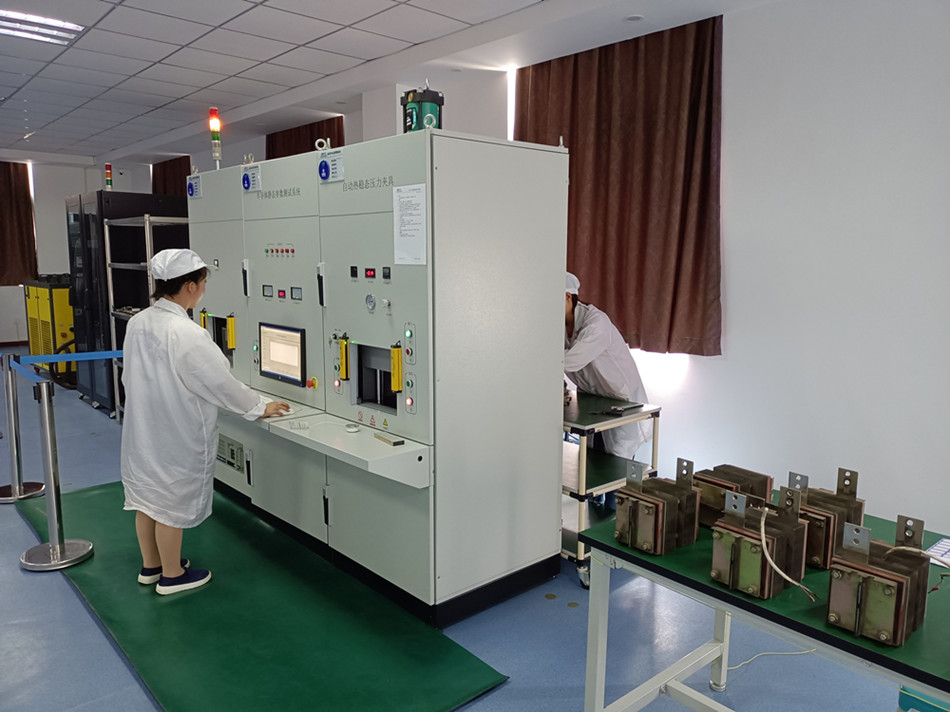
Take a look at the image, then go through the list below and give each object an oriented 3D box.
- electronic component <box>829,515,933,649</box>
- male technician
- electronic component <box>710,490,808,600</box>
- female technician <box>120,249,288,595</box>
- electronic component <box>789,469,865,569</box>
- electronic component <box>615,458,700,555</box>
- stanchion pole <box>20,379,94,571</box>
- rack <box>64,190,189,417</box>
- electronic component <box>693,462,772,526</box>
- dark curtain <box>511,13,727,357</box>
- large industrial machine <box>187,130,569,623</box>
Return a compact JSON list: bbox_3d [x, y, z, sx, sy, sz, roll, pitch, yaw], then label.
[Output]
[{"bbox_3d":[0.878,0.474,1.485,0.170,0.222,0.140,-8,12,-41],"label":"electronic component"},{"bbox_3d":[0.628,0.242,3.936,0.760,1.480,0.540,-8,13,-42],"label":"male technician"},{"bbox_3d":[0.695,0.442,1.672,0.178,0.222,0.140,-7,12,-37],"label":"electronic component"},{"bbox_3d":[-1.327,0.295,3.258,0.640,1.580,0.580,-8,13,-42],"label":"female technician"},{"bbox_3d":[0.914,0.419,1.815,0.178,0.222,0.140,-6,11,-35],"label":"electronic component"},{"bbox_3d":[0.504,0.405,1.893,0.178,0.222,0.140,-7,12,-37],"label":"electronic component"},{"bbox_3d":[-2.173,0.581,3.499,0.330,0.930,0.330,-8,13,-42],"label":"stanchion pole"},{"bbox_3d":[-3.378,-0.553,6.902,0.950,2.050,1.180,-8,13,-42],"label":"rack"},{"bbox_3d":[0.779,0.427,2.025,0.178,0.137,0.220,-8,13,-42],"label":"electronic component"},{"bbox_3d":[0.808,-0.998,4.333,0.120,1.840,1.620,-8,13,-42],"label":"dark curtain"},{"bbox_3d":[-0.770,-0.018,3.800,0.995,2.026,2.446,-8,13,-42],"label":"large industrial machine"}]

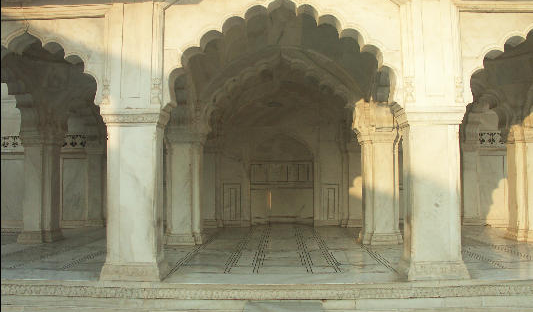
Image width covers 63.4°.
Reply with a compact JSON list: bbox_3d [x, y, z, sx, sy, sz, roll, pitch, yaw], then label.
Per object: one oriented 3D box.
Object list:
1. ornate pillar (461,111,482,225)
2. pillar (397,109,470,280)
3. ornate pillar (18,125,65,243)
[{"bbox_3d":[4.712,0.304,10.228,0.624,2.627,0.400,0,-3,1],"label":"ornate pillar"},{"bbox_3d":[1.992,0.451,5.215,0.708,1.959,0.520,0,-3,1],"label":"pillar"},{"bbox_3d":[-4.112,0.505,7.958,0.627,2.112,0.580,0,-3,1],"label":"ornate pillar"}]

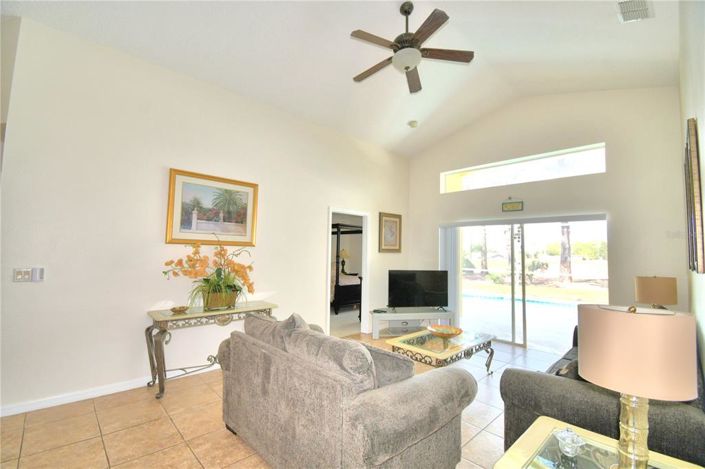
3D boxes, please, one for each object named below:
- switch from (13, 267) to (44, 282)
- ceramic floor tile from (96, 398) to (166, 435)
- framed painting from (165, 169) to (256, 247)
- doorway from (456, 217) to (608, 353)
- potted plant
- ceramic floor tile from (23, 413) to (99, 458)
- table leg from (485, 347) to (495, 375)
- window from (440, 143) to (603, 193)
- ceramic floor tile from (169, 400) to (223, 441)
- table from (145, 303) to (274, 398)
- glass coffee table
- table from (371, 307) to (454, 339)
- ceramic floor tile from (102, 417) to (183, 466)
[{"bbox_3d":[-2.787,0.354,2.533,0.180,0.118,0.020,4,-5,-41],"label":"switch"},{"bbox_3d":[-1.847,1.518,2.472,0.450,0.010,0.450,6,-6,-43],"label":"ceramic floor tile"},{"bbox_3d":[-1.628,-0.275,3.510,0.993,0.815,0.040,4,-5,-41],"label":"framed painting"},{"bbox_3d":[2.728,0.824,4.918,0.120,2.020,2.340,6,-6,-43],"label":"doorway"},{"bbox_3d":[-1.543,0.454,3.258,0.850,0.760,0.450,6,-6,-43],"label":"potted plant"},{"bbox_3d":[-2.230,1.528,2.256,0.449,0.012,0.449,4,-5,-42],"label":"ceramic floor tile"},{"bbox_3d":[1.673,1.522,3.581,0.100,0.350,0.100,6,-6,-43],"label":"table leg"},{"bbox_3d":[2.728,-1.070,5.125,0.100,0.450,2.570,6,-6,-43],"label":"window"},{"bbox_3d":[-1.229,1.565,2.494,0.449,0.012,0.449,4,-5,-42],"label":"ceramic floor tile"},{"bbox_3d":[-1.453,1.229,3.332,1.380,0.735,0.420,6,-6,-43],"label":"table"},{"bbox_3d":[1.058,1.452,3.415,1.270,0.430,0.710,6,-6,-43],"label":"glass coffee table"},{"bbox_3d":[0.997,1.538,5.143,1.390,0.465,0.450,1,-4,-3],"label":"table"},{"bbox_3d":[-1.564,1.540,2.204,0.449,0.012,0.449,4,-5,-42],"label":"ceramic floor tile"}]

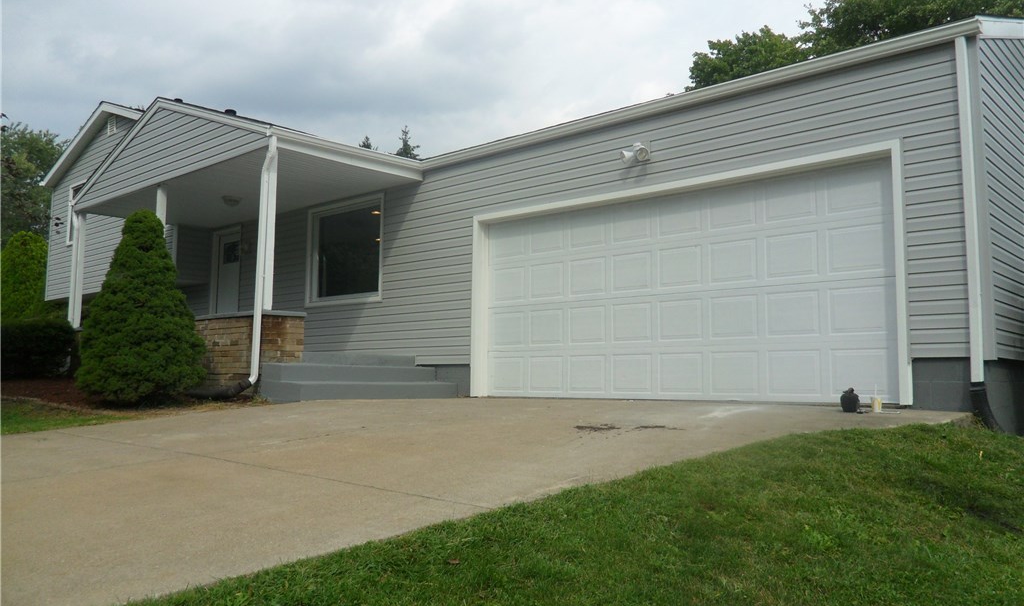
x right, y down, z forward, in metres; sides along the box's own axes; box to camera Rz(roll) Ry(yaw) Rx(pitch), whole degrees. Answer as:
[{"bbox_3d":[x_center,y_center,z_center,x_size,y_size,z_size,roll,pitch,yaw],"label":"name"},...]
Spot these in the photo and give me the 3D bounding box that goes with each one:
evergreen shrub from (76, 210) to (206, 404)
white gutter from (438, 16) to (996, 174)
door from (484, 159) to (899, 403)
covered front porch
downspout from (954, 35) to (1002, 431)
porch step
[{"bbox_3d":[-4.481,0.048,9.673,1.548,2.361,1.548,-4,-7,42],"label":"evergreen shrub"},{"bbox_3d":[1.276,-2.008,8.521,6.666,0.139,0.139,-4,-7,42],"label":"white gutter"},{"bbox_3d":[1.502,-0.050,8.425,4.841,2.133,0.060,-4,-7,42],"label":"door"},{"bbox_3d":[-4.358,-0.768,12.091,6.478,4.266,2.331,-4,-7,42],"label":"covered front porch"},{"bbox_3d":[3.645,-0.590,6.249,0.198,3.135,0.129,-4,-7,42],"label":"downspout"},{"bbox_3d":[-1.778,0.876,9.607,0.838,0.546,2.301,-4,-7,42],"label":"porch step"}]

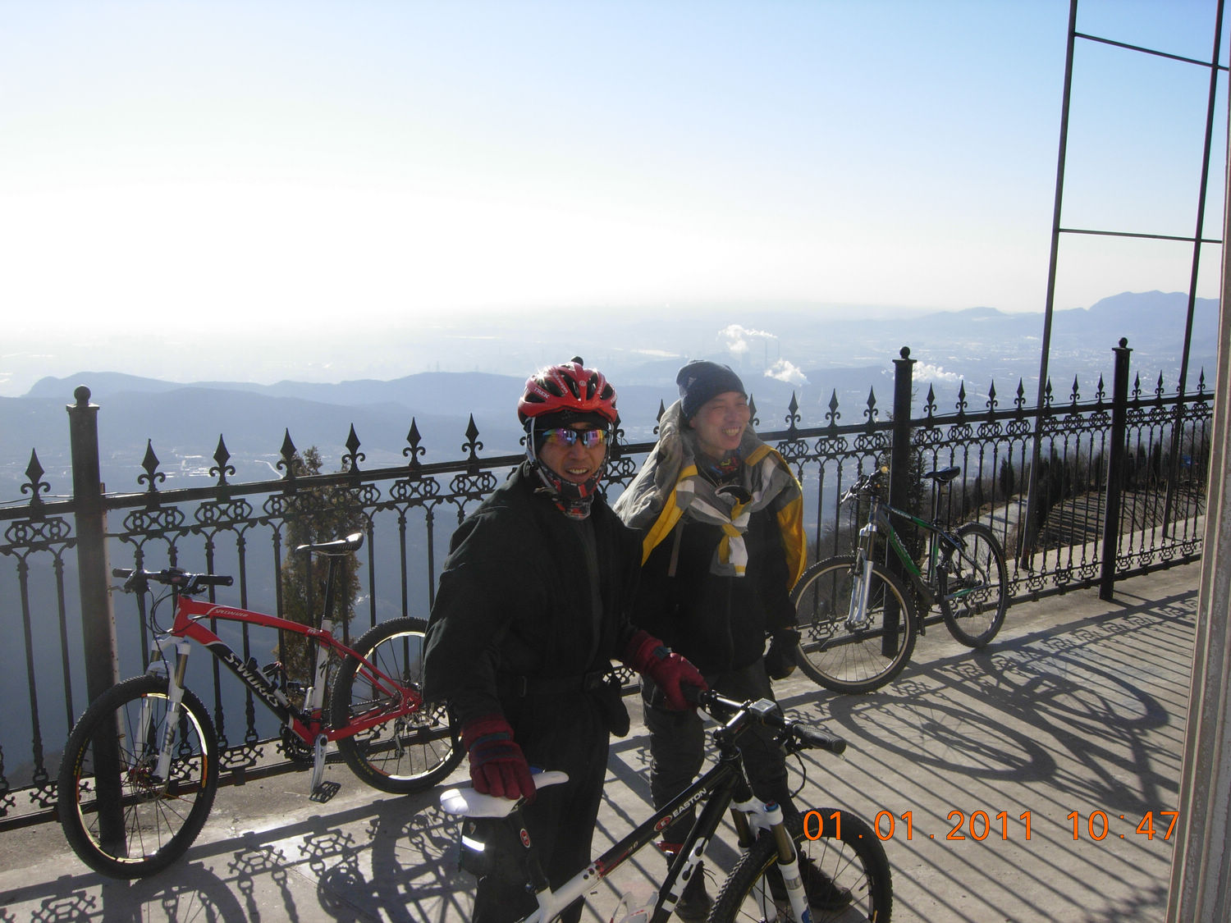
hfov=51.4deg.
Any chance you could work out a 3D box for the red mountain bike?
[{"bbox_3d":[-1.188,0.814,4.646,1.676,1.040,0.600,-7,2,-41],"label":"red mountain bike"}]

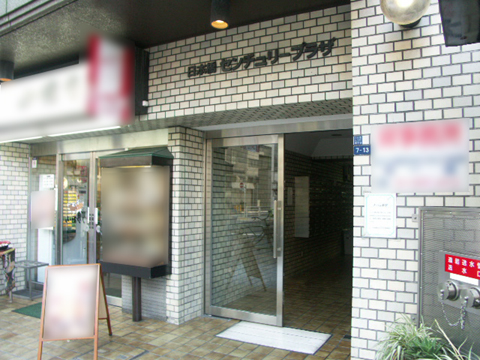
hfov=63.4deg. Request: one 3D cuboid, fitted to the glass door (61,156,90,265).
[{"bbox_3d":[-2.175,0.599,5.167,0.620,1.920,0.050,-1,-3,28],"label":"glass door"}]

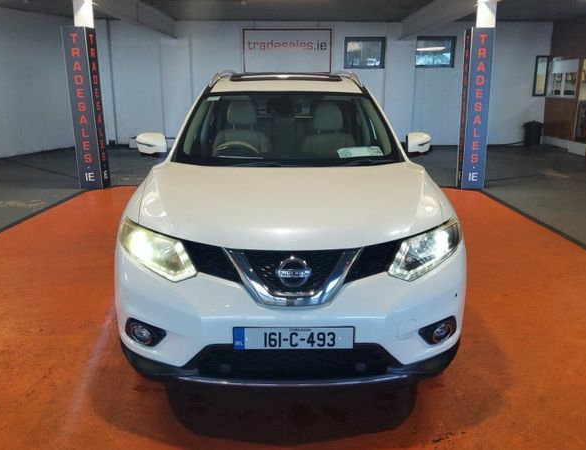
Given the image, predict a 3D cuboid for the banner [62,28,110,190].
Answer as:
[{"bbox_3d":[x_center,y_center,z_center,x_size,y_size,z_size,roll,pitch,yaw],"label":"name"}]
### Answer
[{"bbox_3d":[-3.190,-1.763,7.008,0.350,2.380,0.320,1,17,2],"label":"banner"}]

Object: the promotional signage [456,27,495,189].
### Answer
[{"bbox_3d":[2.820,-1.763,7.008,0.350,2.380,0.320,1,17,2],"label":"promotional signage"}]

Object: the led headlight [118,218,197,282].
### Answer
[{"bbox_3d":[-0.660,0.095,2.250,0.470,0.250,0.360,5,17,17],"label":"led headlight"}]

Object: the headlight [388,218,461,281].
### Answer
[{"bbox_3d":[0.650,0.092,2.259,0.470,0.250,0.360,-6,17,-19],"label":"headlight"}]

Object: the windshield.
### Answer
[{"bbox_3d":[-0.040,-0.694,3.028,1.430,0.140,0.980,-1,44,-2],"label":"windshield"}]

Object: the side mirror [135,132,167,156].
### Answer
[{"bbox_3d":[-1.020,-0.579,3.250,0.220,0.170,0.160,-1,17,-2],"label":"side mirror"}]

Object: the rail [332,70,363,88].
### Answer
[{"bbox_3d":[0.480,-1.345,4.190,0.080,0.140,1.550,-1,17,-2],"label":"rail"}]

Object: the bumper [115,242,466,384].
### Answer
[{"bbox_3d":[-0.005,0.376,2.197,1.780,0.600,0.570,-1,17,-2],"label":"bumper"}]

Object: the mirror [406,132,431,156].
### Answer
[{"bbox_3d":[0.910,-0.584,3.280,0.195,0.170,0.160,-1,17,-2],"label":"mirror"}]

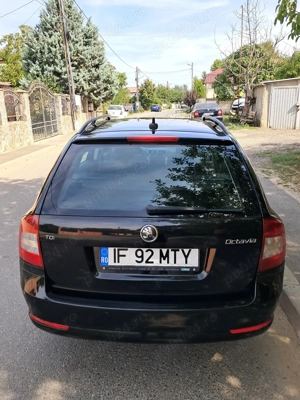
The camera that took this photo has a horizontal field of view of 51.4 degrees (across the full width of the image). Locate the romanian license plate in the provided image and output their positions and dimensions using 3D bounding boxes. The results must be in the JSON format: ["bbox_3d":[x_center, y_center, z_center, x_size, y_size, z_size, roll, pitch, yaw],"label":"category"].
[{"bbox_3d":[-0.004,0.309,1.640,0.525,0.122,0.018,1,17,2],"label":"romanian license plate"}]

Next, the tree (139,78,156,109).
[{"bbox_3d":[-0.291,-20.596,60.621,3.700,5.800,3.700,0,17,0],"label":"tree"}]

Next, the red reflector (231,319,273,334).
[{"bbox_3d":[0.561,0.696,1.718,0.255,0.040,0.050,-5,18,-14],"label":"red reflector"}]

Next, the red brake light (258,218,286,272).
[{"bbox_3d":[0.712,0.205,1.754,0.210,0.290,0.200,-2,17,-6],"label":"red brake light"}]

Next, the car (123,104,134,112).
[{"bbox_3d":[-3.374,-14.311,48.958,1.720,1.500,4.200,1,17,5],"label":"car"}]

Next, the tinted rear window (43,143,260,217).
[{"bbox_3d":[0.013,-0.103,1.705,1.160,0.430,0.090,1,-19,2],"label":"tinted rear window"}]

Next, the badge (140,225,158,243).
[{"bbox_3d":[-0.003,0.169,1.575,0.090,0.090,0.012,1,7,2],"label":"badge"}]

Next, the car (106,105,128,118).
[{"bbox_3d":[-3.281,-8.886,31.794,1.700,1.450,4.200,1,17,5],"label":"car"}]

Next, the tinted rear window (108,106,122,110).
[{"bbox_3d":[-3.121,-8.328,28.303,1.250,0.380,0.300,1,17,3],"label":"tinted rear window"}]

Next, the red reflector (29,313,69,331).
[{"bbox_3d":[-0.550,0.657,1.700,0.250,0.042,0.085,5,18,15],"label":"red reflector"}]

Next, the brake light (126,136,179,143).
[{"bbox_3d":[0.016,-0.352,1.817,0.305,0.040,0.045,1,17,3],"label":"brake light"}]

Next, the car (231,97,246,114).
[{"bbox_3d":[9.224,-8.756,29.218,1.800,1.650,4.300,14,22,38],"label":"car"}]

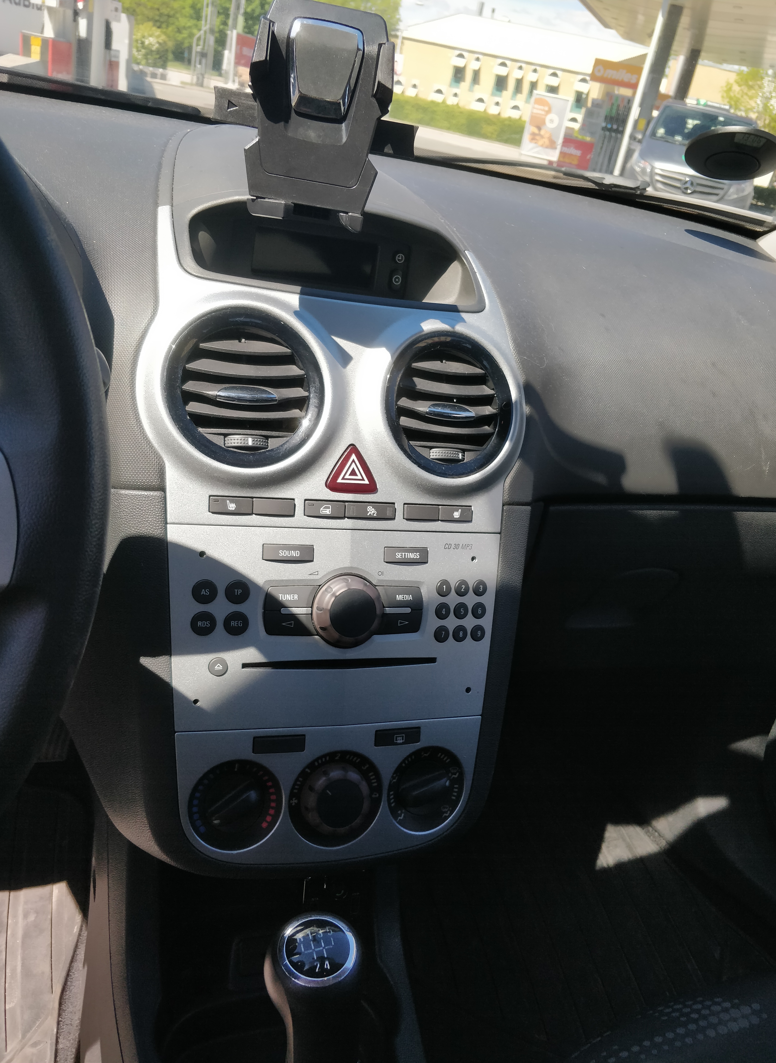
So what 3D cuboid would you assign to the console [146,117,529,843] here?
[{"bbox_3d":[-0.044,-0.053,0.521,0.253,0.525,0.166,2,-1,-18],"label":"console"}]

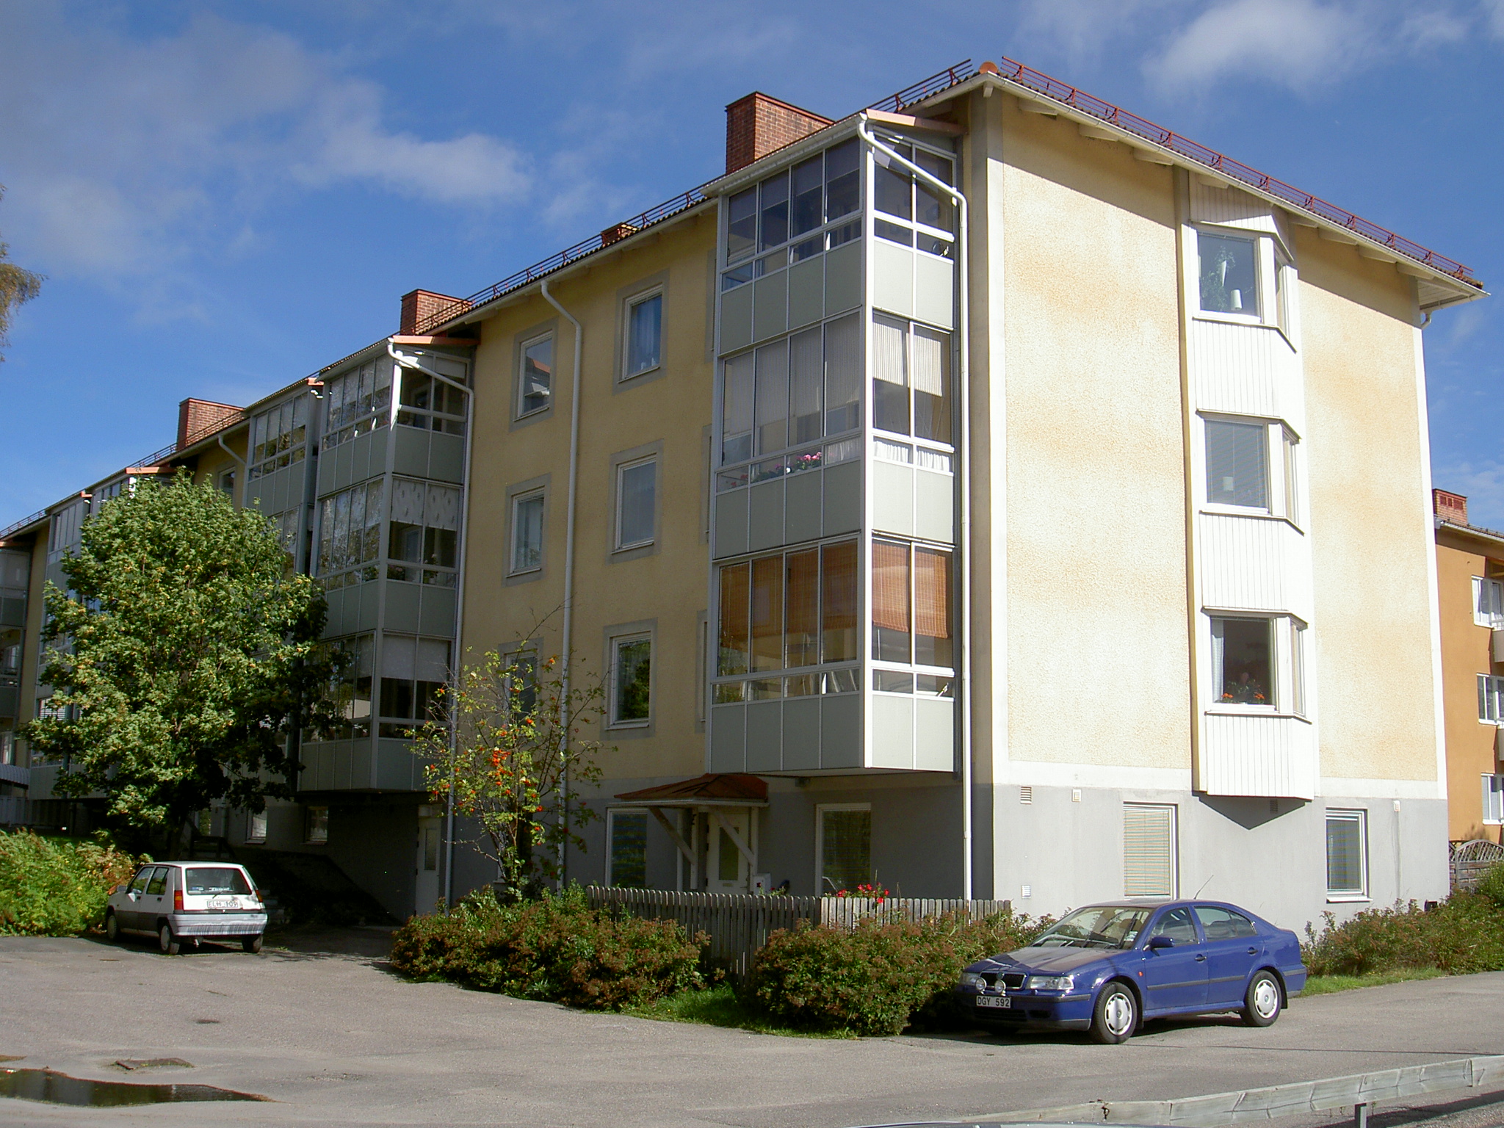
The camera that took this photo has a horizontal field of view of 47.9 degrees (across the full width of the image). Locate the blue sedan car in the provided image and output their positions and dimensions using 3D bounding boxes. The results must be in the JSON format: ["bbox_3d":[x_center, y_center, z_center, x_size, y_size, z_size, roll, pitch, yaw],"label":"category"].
[{"bbox_3d":[4.312,4.451,18.842,4.510,1.430,1.740,7,-12,-37],"label":"blue sedan car"}]

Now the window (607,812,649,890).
[{"bbox_3d":[-1.879,4.378,25.858,0.120,1.290,1.130,8,-12,-38],"label":"window"}]

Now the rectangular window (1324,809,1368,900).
[{"bbox_3d":[9.211,4.511,26.356,1.130,1.380,0.130,9,-12,-38],"label":"rectangular window"}]

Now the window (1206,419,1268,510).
[{"bbox_3d":[6.730,-1.372,23.525,1.000,1.250,0.120,4,-10,-16],"label":"window"}]

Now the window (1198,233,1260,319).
[{"bbox_3d":[6.812,-4.121,24.148,1.020,1.200,0.110,3,-10,-15],"label":"window"}]

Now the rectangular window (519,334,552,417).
[{"bbox_3d":[-3.808,-3.323,30.113,0.120,1.340,1.100,8,-12,-38],"label":"rectangular window"}]

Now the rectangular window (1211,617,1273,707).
[{"bbox_3d":[6.740,1.335,23.248,1.020,1.230,0.110,3,-10,-15],"label":"rectangular window"}]

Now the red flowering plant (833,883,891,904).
[{"bbox_3d":[1.264,3.820,19.500,0.660,0.320,0.380,9,-12,-38],"label":"red flowering plant"}]

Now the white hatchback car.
[{"bbox_3d":[-9.242,5.494,27.503,1.580,1.400,3.590,8,-11,-38],"label":"white hatchback car"}]

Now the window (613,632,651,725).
[{"bbox_3d":[-1.875,1.838,26.710,0.120,1.380,1.070,8,-12,-38],"label":"window"}]

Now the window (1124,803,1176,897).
[{"bbox_3d":[5.425,3.975,23.367,1.070,1.240,0.070,9,-12,-38],"label":"window"}]

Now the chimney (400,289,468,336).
[{"bbox_3d":[-7.169,-5.377,38.436,1.400,1.180,0.720,9,-12,-38],"label":"chimney"}]

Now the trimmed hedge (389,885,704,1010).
[{"bbox_3d":[-2.864,4.815,21.689,1.500,1.280,6.000,8,-12,-38],"label":"trimmed hedge"}]

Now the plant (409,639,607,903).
[{"bbox_3d":[-3.509,3.479,24.534,2.500,4.500,2.600,1,-9,0],"label":"plant"}]

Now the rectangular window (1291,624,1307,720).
[{"bbox_3d":[7.756,1.509,24.077,0.110,1.270,1.020,-4,-10,28],"label":"rectangular window"}]

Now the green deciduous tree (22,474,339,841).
[{"bbox_3d":[-10.987,2.152,32.500,5.900,7.800,6.000,9,-12,-38],"label":"green deciduous tree"}]

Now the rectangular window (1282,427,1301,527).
[{"bbox_3d":[7.803,-1.223,24.527,0.110,1.260,1.020,-4,-10,28],"label":"rectangular window"}]

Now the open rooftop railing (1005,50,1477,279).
[{"bbox_3d":[7.912,-5.793,26.058,12.100,0.270,0.240,9,-12,-38],"label":"open rooftop railing"}]

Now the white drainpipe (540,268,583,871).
[{"bbox_3d":[-3.298,0.607,27.557,0.820,10.750,0.110,8,-12,-38],"label":"white drainpipe"}]

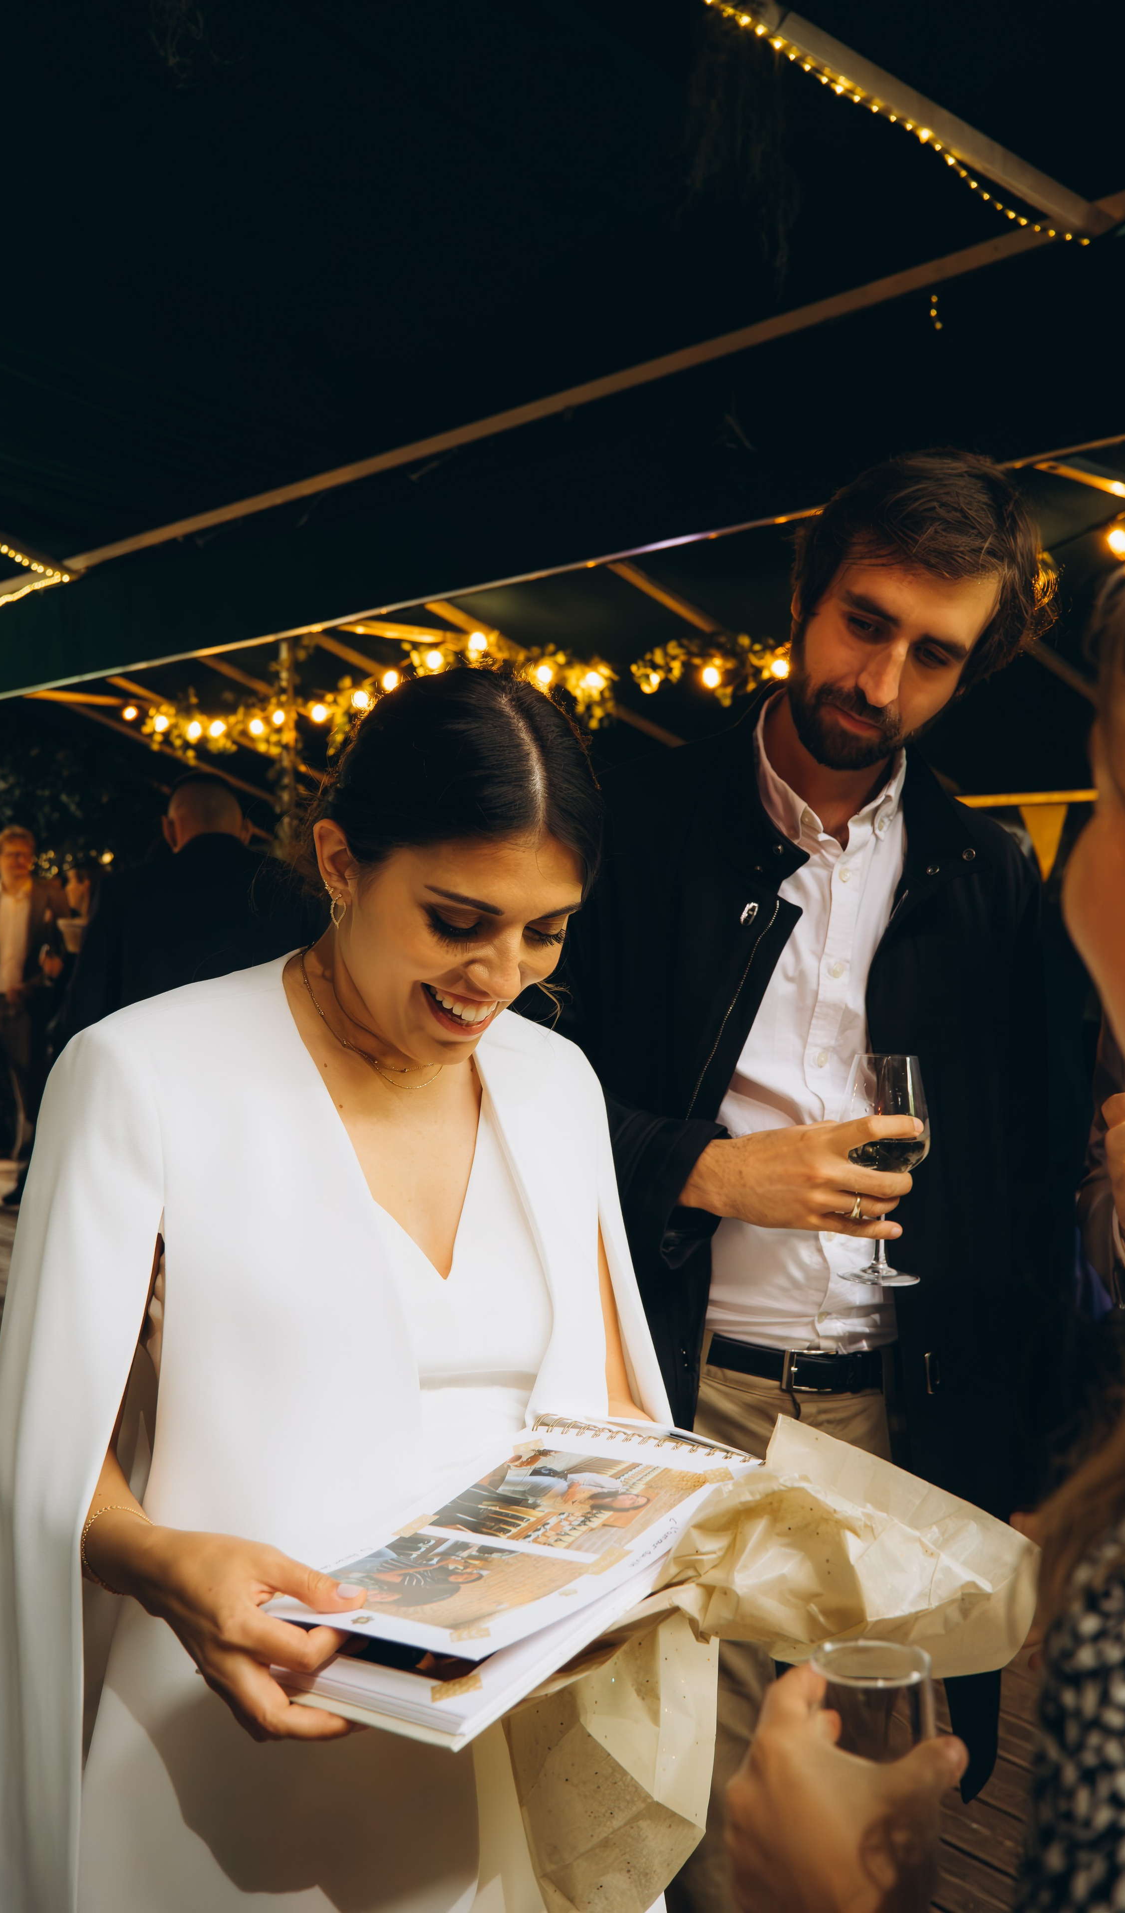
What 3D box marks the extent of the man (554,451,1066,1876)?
[{"bbox_3d":[0.230,0.531,1.450,0.560,1.870,0.460,0,3,0],"label":"man"}]

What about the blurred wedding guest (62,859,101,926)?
[{"bbox_3d":[-2.221,0.312,7.400,0.480,1.660,0.350,2,3,27],"label":"blurred wedding guest"}]

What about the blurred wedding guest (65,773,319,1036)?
[{"bbox_3d":[-0.788,0.474,3.500,0.550,1.760,0.360,0,3,-12],"label":"blurred wedding guest"}]

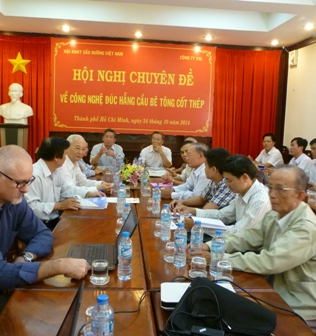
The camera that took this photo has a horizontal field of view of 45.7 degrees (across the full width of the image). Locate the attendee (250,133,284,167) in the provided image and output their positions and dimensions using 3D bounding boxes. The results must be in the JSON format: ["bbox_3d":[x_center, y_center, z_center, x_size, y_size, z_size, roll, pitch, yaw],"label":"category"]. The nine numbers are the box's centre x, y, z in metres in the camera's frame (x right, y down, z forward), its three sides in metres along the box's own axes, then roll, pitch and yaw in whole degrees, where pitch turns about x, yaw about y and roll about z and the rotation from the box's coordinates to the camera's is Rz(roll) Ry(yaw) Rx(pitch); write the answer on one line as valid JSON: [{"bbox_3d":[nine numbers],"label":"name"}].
[{"bbox_3d":[1.626,0.140,5.745,0.660,1.320,0.500,-5,10,-42],"label":"attendee"}]

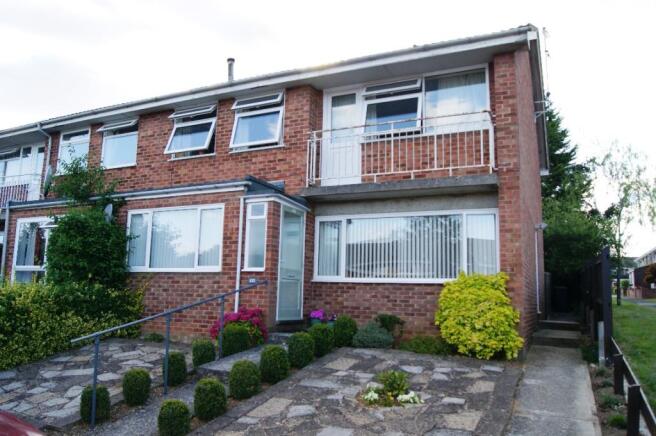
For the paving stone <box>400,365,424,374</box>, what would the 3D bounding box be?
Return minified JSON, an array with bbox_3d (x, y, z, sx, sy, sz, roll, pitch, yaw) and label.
[{"bbox_3d":[1.191,2.158,6.921,0.310,0.040,0.300,-2,-2,25],"label":"paving stone"}]

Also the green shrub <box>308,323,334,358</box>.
[{"bbox_3d":[-0.101,1.993,8.137,0.430,0.500,0.430,1,-9,0],"label":"green shrub"}]

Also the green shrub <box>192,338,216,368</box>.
[{"bbox_3d":[-1.829,1.997,7.331,0.360,0.420,0.360,1,-9,0],"label":"green shrub"}]

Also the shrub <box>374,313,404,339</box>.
[{"bbox_3d":[1.076,1.890,8.600,0.510,0.470,0.430,-3,-9,25],"label":"shrub"}]

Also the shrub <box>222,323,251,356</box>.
[{"bbox_3d":[-1.405,1.877,7.520,0.430,0.520,0.430,1,-8,0],"label":"shrub"}]

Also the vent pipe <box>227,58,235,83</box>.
[{"bbox_3d":[-2.077,-3.110,10.453,0.155,0.620,0.155,1,-9,0],"label":"vent pipe"}]

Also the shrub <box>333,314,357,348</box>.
[{"bbox_3d":[0.335,1.993,8.758,0.420,0.510,0.420,1,-9,0],"label":"shrub"}]

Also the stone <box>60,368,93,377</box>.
[{"bbox_3d":[-3.561,2.250,7.093,0.545,0.050,0.339,-2,-1,0],"label":"stone"}]

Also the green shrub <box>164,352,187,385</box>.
[{"bbox_3d":[-1.947,1.946,6.322,0.292,0.414,0.292,-2,-9,24],"label":"green shrub"}]

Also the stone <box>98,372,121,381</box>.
[{"bbox_3d":[-3.040,2.229,6.809,0.440,0.040,0.255,-3,-2,41],"label":"stone"}]

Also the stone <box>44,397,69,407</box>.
[{"bbox_3d":[-3.021,2.072,5.480,0.220,0.040,0.200,-2,-2,25],"label":"stone"}]

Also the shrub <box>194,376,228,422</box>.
[{"bbox_3d":[-1.256,1.952,5.321,0.339,0.449,0.339,1,-8,0],"label":"shrub"}]

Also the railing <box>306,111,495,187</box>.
[{"bbox_3d":[1.232,-1.129,8.664,3.360,1.080,0.550,-2,-9,25],"label":"railing"}]

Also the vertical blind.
[{"bbox_3d":[1.310,0.507,8.977,3.400,1.230,0.100,-3,-9,25],"label":"vertical blind"}]

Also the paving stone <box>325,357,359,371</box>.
[{"bbox_3d":[0.216,2.206,7.346,0.390,0.040,0.610,-2,-1,25],"label":"paving stone"}]

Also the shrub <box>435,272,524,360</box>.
[{"bbox_3d":[2.305,1.491,7.521,1.250,1.300,1.150,-2,-9,25],"label":"shrub"}]

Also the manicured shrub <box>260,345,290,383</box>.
[{"bbox_3d":[-0.718,1.988,6.726,0.405,0.480,0.405,1,-8,0],"label":"manicured shrub"}]

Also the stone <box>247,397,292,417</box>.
[{"bbox_3d":[-0.631,2.212,5.658,0.340,0.050,0.569,-2,-1,21],"label":"stone"}]

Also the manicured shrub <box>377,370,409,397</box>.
[{"bbox_3d":[0.830,2.096,6.319,0.400,0.260,0.380,-3,-9,25],"label":"manicured shrub"}]

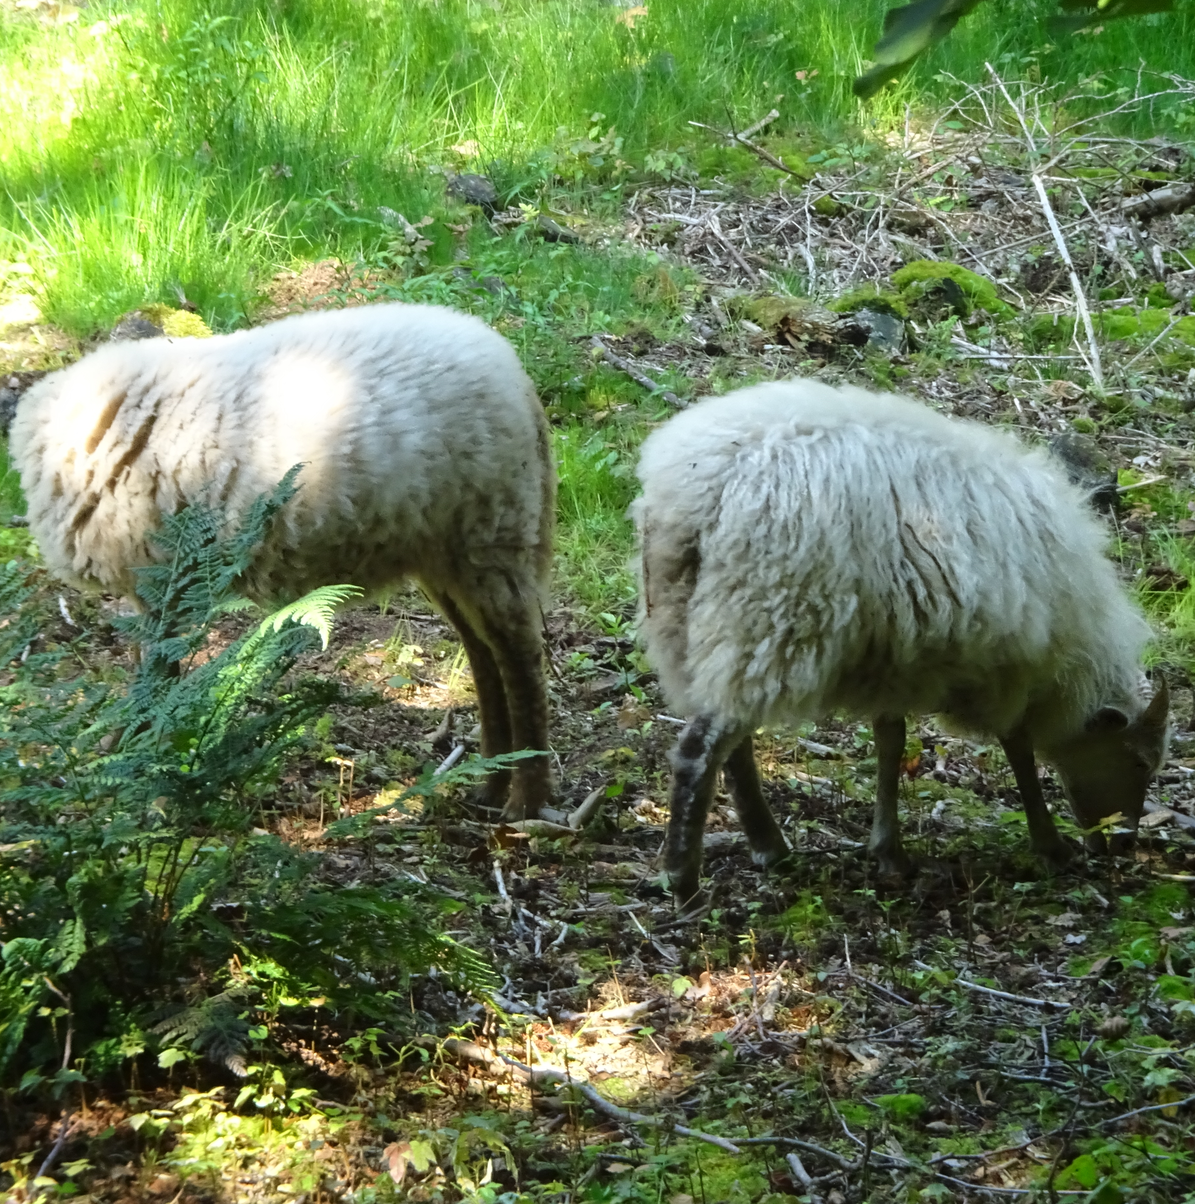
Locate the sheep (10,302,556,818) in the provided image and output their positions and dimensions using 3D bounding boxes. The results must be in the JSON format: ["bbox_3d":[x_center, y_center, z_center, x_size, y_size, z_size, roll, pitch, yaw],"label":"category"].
[{"bbox_3d":[-0.460,-0.064,10.850,0.850,0.750,0.440,2,8,15],"label":"sheep"}]

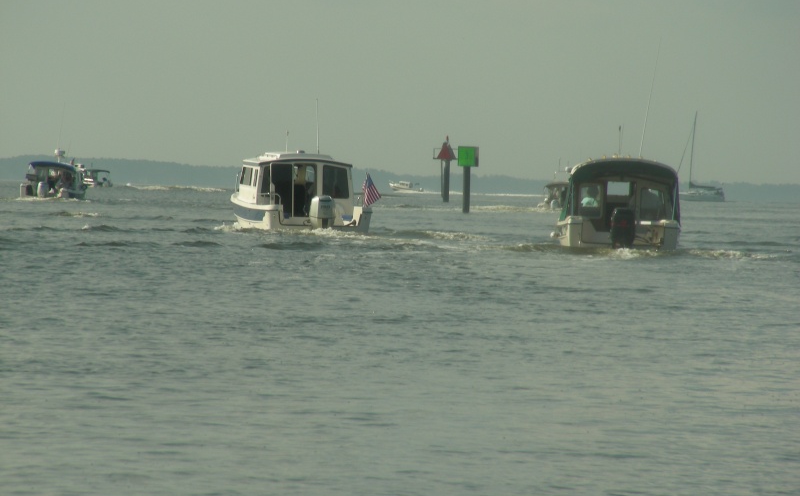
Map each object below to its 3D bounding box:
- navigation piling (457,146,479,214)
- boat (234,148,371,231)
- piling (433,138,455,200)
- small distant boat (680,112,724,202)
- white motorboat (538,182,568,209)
[{"bbox_3d":[3.143,-3.120,403.000,0.930,3.050,0.500,2,0,27],"label":"navigation piling"},{"bbox_3d":[-2.637,-1.269,215.294,2.500,2.350,7.900,1,0,-12],"label":"boat"},{"bbox_3d":[3.290,-5.676,635.000,1.500,4.800,1.100,2,0,25],"label":"piling"},{"bbox_3d":[54.043,-16.476,1590.000,11.000,16.400,3.500,2,0,21],"label":"small distant boat"},{"bbox_3d":[9.930,-3.197,540.000,2.350,1.850,6.800,2,0,10],"label":"white motorboat"}]

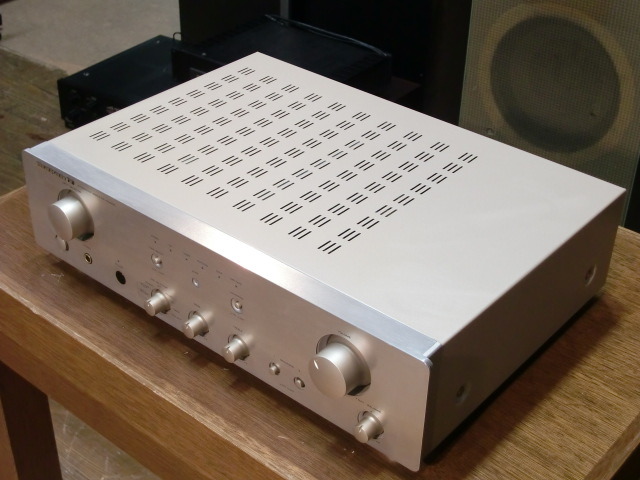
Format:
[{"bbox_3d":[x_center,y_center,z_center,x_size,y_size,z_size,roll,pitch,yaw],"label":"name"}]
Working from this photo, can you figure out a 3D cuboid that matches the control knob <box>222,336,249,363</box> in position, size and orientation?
[{"bbox_3d":[-0.069,0.090,0.827,0.015,0.015,0.016,26,41,32],"label":"control knob"}]

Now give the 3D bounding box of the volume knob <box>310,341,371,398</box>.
[{"bbox_3d":[0.012,0.095,0.745,0.036,0.036,0.022,26,41,32],"label":"volume knob"}]

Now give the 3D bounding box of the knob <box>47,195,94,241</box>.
[{"bbox_3d":[-0.224,-0.019,0.908,0.036,0.036,0.022,26,41,32],"label":"knob"}]

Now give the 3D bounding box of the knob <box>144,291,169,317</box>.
[{"bbox_3d":[-0.141,0.055,0.876,0.015,0.015,0.016,26,41,32],"label":"knob"}]

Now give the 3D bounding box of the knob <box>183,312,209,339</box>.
[{"bbox_3d":[-0.105,0.073,0.851,0.015,0.015,0.016,26,41,32],"label":"knob"}]

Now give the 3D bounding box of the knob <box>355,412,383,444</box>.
[{"bbox_3d":[0.035,0.140,0.754,0.015,0.015,0.016,26,41,32],"label":"knob"}]

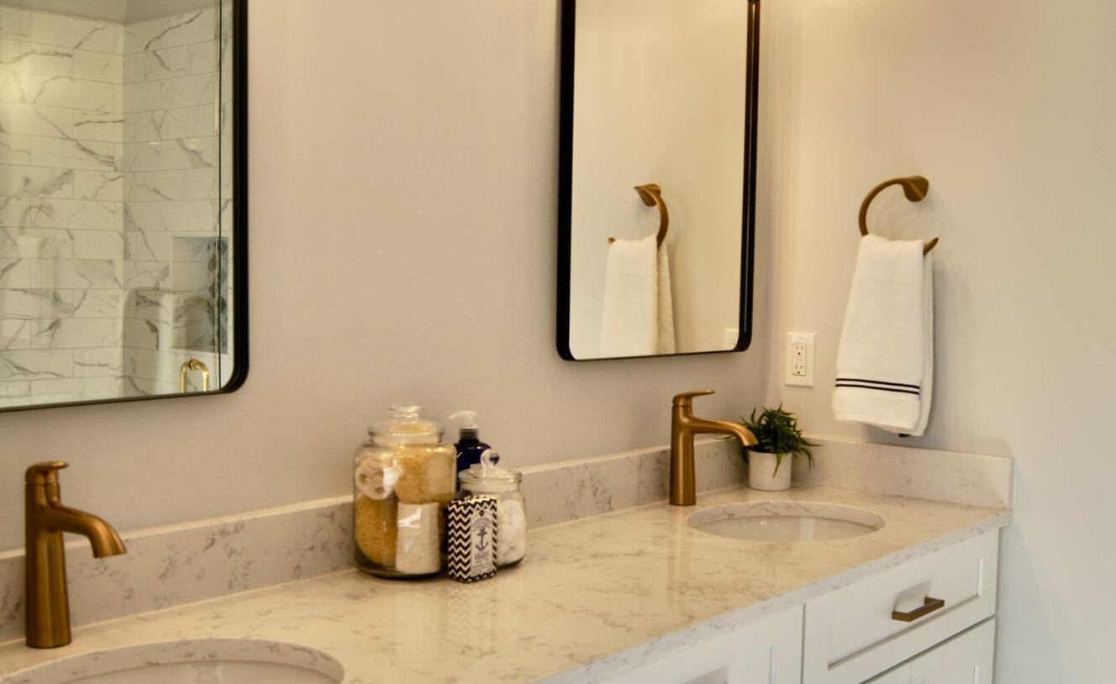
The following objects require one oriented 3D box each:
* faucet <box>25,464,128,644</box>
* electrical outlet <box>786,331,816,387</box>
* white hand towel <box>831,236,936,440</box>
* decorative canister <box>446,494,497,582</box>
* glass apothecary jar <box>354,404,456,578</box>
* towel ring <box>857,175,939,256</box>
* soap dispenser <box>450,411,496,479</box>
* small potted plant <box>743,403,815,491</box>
[{"bbox_3d":[-0.558,0.254,1.460,0.185,0.220,0.052,4,5,41],"label":"faucet"},{"bbox_3d":[0.531,0.039,2.776,0.071,0.116,0.008,4,5,41],"label":"electrical outlet"},{"bbox_3d":[0.669,-0.013,2.563,0.192,0.395,0.085,4,5,41],"label":"white hand towel"},{"bbox_3d":[-0.123,0.287,1.857,0.044,0.123,0.061,4,5,41],"label":"decorative canister"},{"bbox_3d":[-0.225,0.219,1.873,0.152,0.252,0.152,1,3,0],"label":"glass apothecary jar"},{"bbox_3d":[0.708,-0.255,2.559,0.172,0.170,0.080,4,5,41],"label":"towel ring"},{"bbox_3d":[-0.142,0.224,2.015,0.078,0.228,0.072,-1,4,-27],"label":"soap dispenser"},{"bbox_3d":[0.459,0.222,2.661,0.165,0.176,0.165,1,3,0],"label":"small potted plant"}]

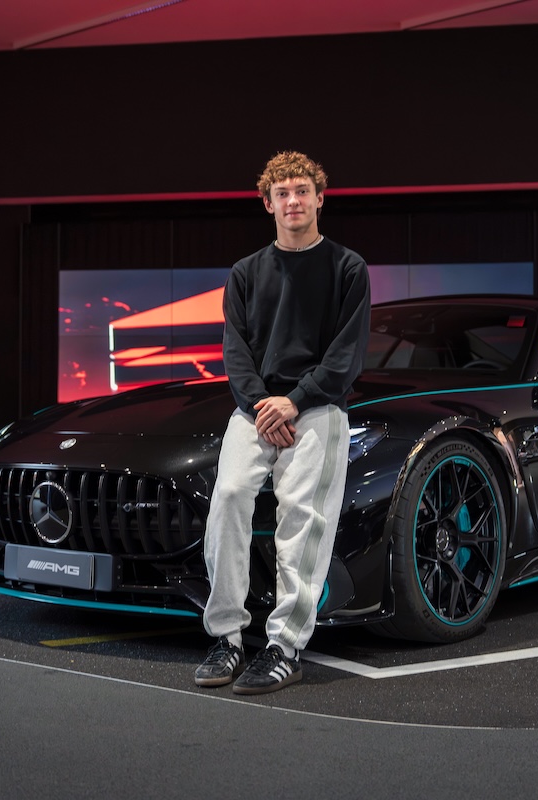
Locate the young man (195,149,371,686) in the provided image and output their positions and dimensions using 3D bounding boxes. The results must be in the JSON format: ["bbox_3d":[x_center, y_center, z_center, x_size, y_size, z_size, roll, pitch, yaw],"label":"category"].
[{"bbox_3d":[0.049,0.022,3.880,0.480,1.595,0.500,0,-1,16],"label":"young man"}]

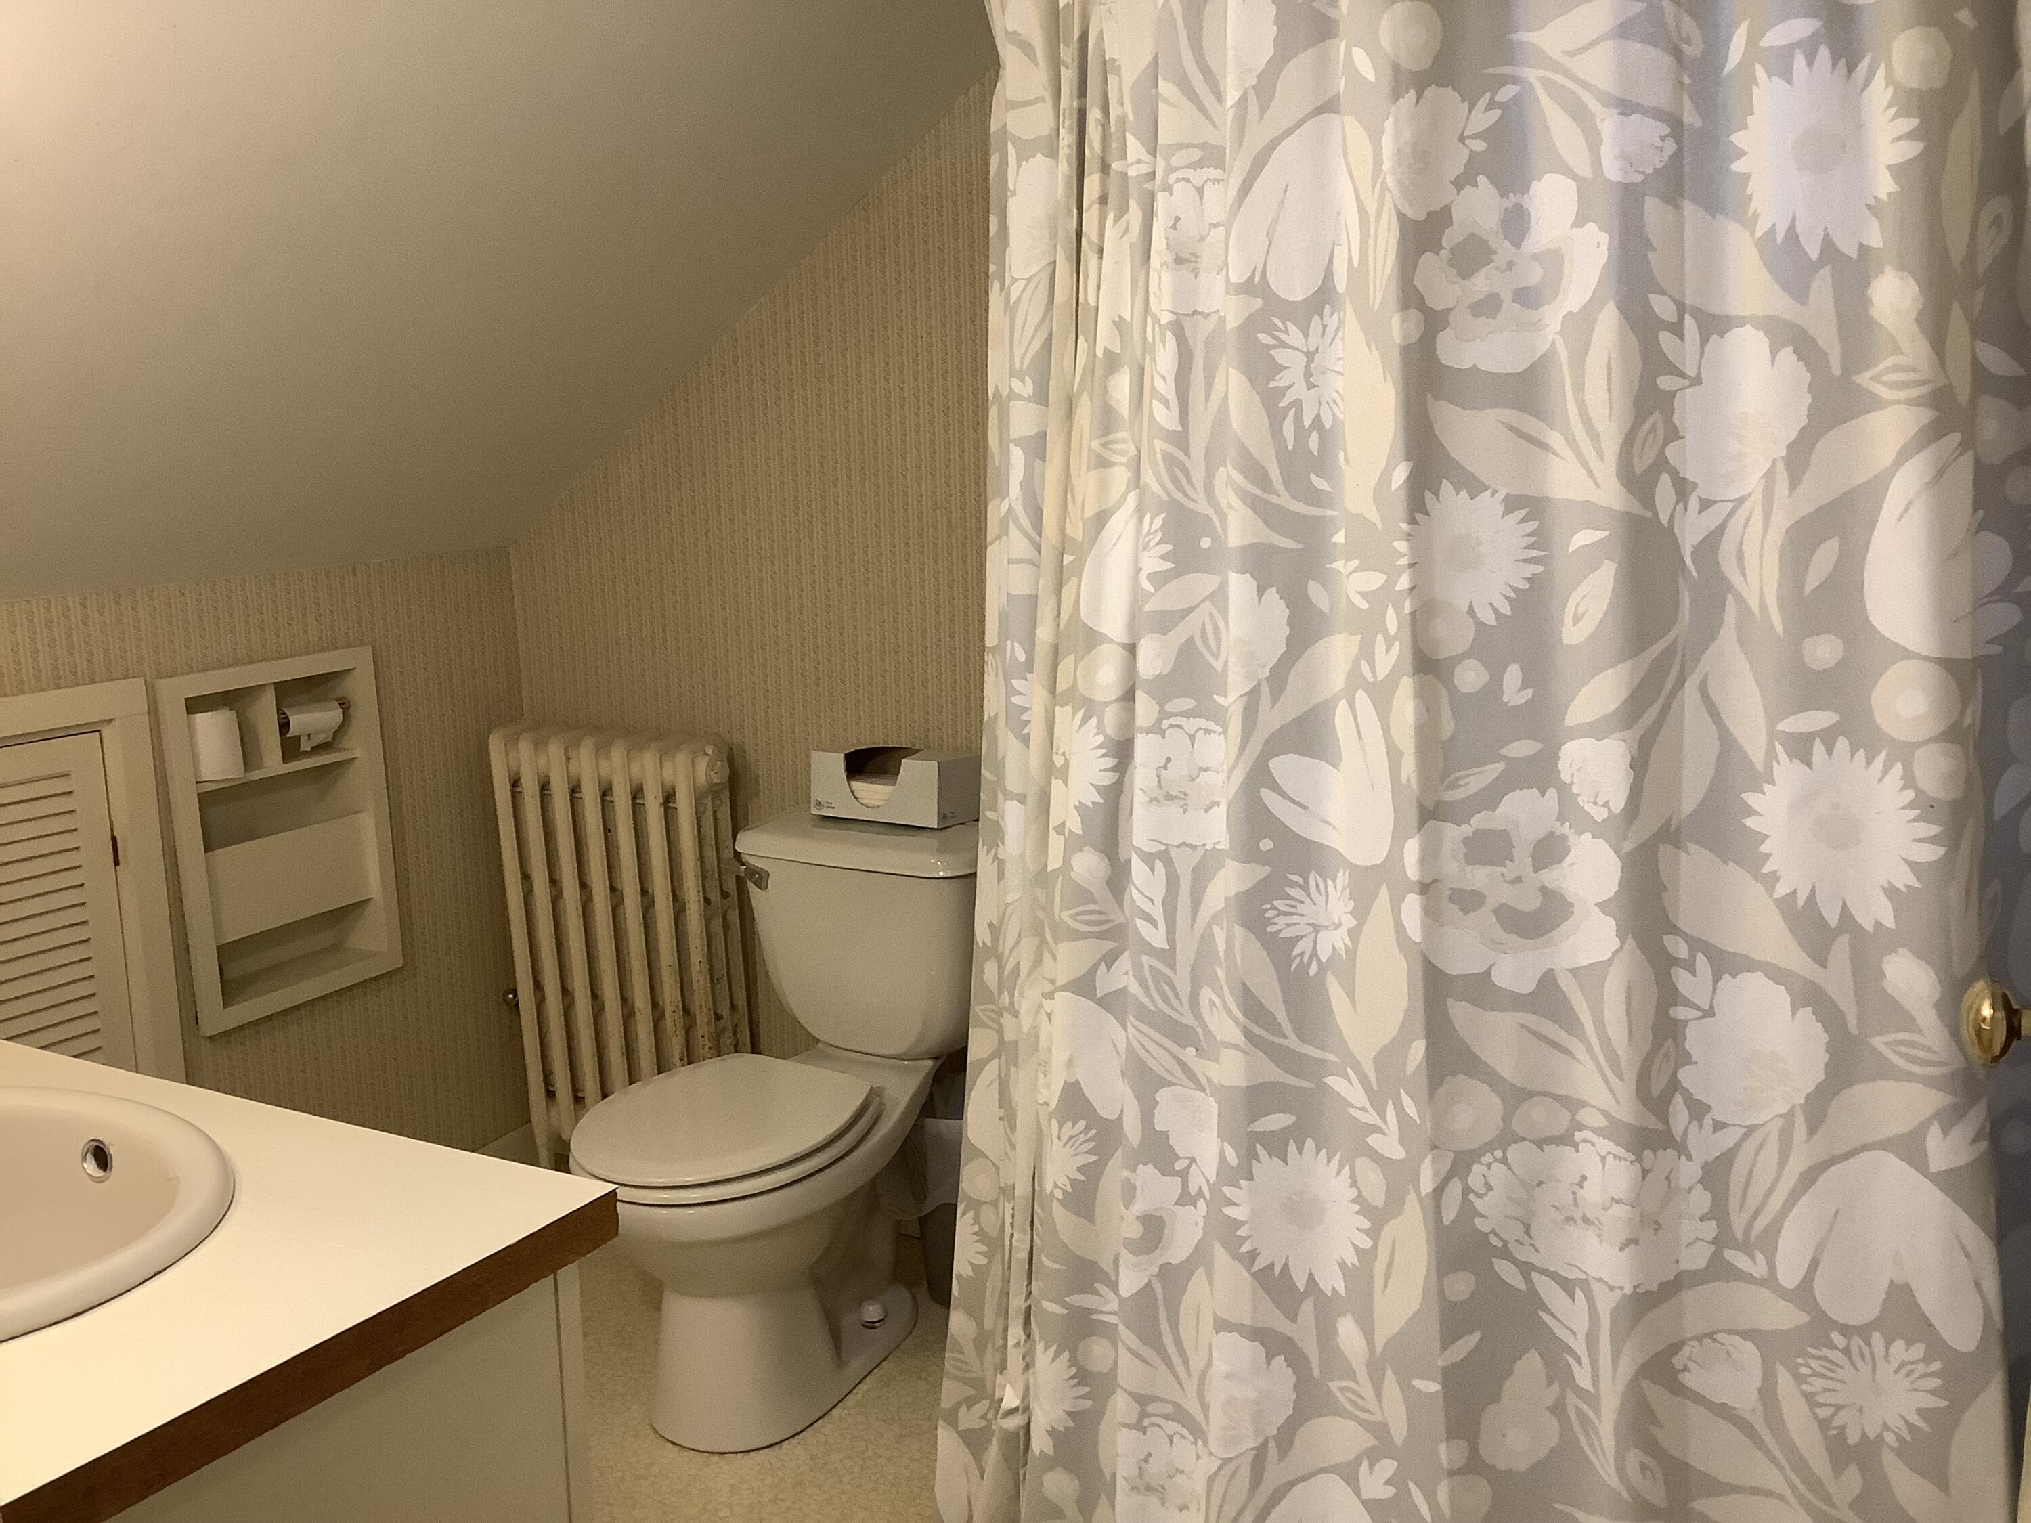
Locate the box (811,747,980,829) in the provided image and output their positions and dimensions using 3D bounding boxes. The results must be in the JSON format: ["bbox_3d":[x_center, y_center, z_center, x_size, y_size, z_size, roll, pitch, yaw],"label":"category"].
[{"bbox_3d":[-0.178,0.036,2.768,0.230,0.097,0.122,5,11,31],"label":"box"}]

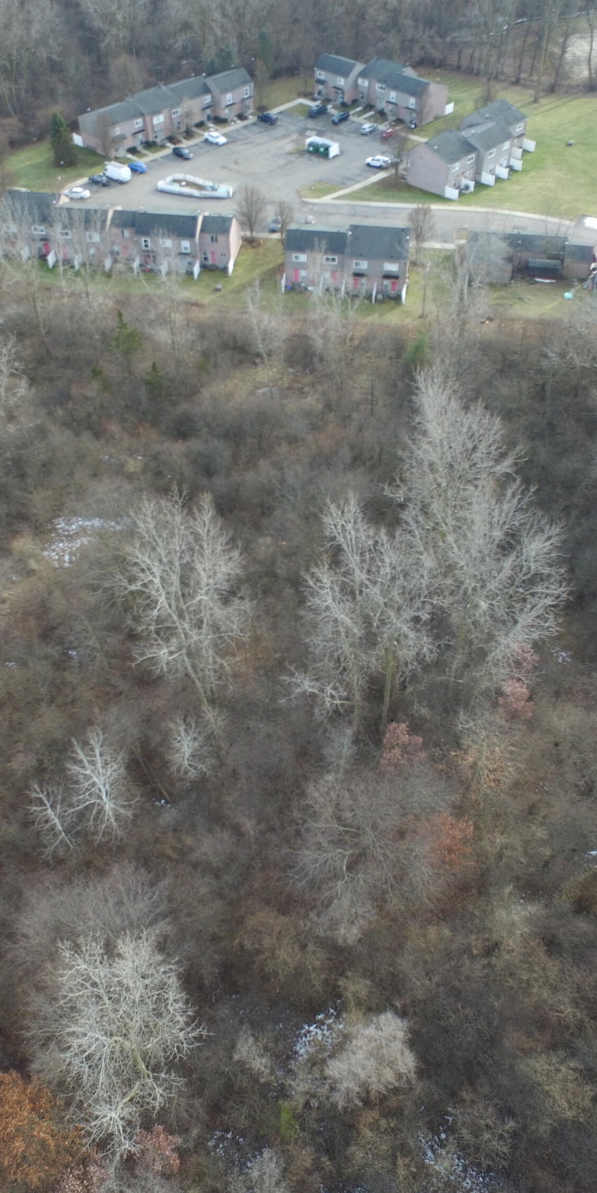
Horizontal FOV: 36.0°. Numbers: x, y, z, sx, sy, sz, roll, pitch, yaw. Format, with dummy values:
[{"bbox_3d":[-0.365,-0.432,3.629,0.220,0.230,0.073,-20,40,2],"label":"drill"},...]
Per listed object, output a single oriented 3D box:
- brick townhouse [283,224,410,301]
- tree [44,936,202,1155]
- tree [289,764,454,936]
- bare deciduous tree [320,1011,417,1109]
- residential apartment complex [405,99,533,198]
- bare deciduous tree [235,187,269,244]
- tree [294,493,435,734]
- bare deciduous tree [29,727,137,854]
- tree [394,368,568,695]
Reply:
[{"bbox_3d":[7.980,-52.950,141.640,18.900,7.630,9.030,7,47,7],"label":"brick townhouse"},{"bbox_3d":[-10.850,28.550,58.500,9.400,16.000,12.200,0,46,0],"label":"tree"},{"bbox_3d":[5.720,19.210,70.440,12.000,10.500,12.000,-1,47,0],"label":"tree"},{"bbox_3d":[4.770,31.640,62.680,6.600,5.500,6.100,0,46,0],"label":"bare deciduous tree"},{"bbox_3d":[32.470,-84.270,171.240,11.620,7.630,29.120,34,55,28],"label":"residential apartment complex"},{"bbox_3d":[-7.400,-60.140,145.240,5.400,9.200,5.400,-1,47,0],"label":"bare deciduous tree"},{"bbox_3d":[5.540,2.660,74.220,11.000,27.500,10.500,-1,47,0],"label":"tree"},{"bbox_3d":[-16.940,15.490,72.200,7.500,13.500,6.500,-1,47,0],"label":"bare deciduous tree"},{"bbox_3d":[14.430,-4.200,78.750,13.500,30.000,14.000,-1,47,0],"label":"tree"}]

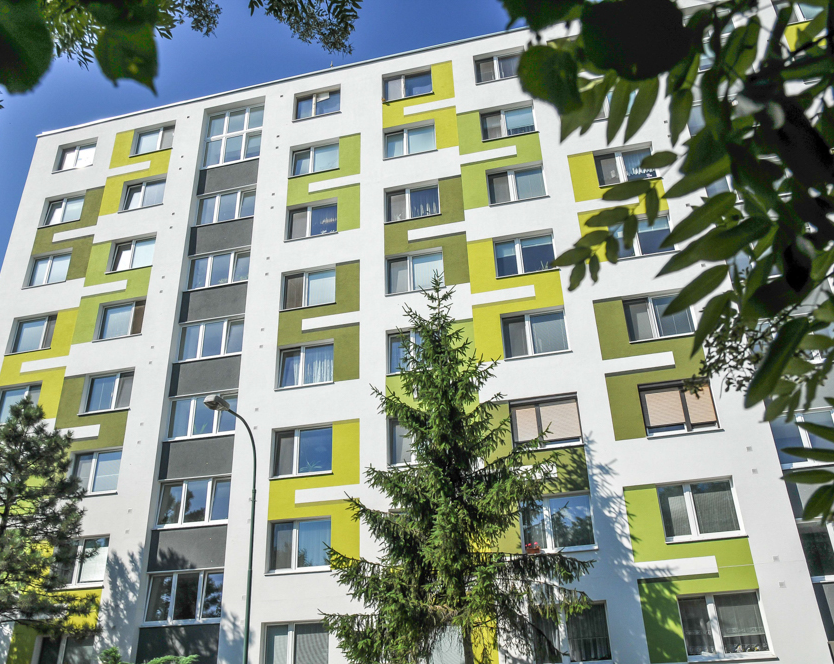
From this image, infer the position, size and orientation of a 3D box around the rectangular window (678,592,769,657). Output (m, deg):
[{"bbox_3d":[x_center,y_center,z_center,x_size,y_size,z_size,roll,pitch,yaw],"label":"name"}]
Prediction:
[{"bbox_3d":[7.305,6.997,15.851,1.902,1.457,0.150,-8,-26,12],"label":"rectangular window"}]

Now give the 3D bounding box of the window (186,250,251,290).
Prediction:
[{"bbox_3d":[-7.235,-2.316,24.410,2.480,1.409,0.198,-8,-26,12],"label":"window"}]

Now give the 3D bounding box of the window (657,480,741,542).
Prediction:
[{"bbox_3d":[7.211,4.563,17.028,1.904,1.487,0.150,-8,-26,12],"label":"window"}]

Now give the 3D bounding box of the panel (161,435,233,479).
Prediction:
[{"bbox_3d":[-7.001,4.000,21.344,2.620,1.250,0.140,-8,-26,12],"label":"panel"}]

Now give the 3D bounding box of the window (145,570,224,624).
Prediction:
[{"bbox_3d":[-6.832,7.763,19.508,2.580,1.470,0.160,-8,-26,12],"label":"window"}]

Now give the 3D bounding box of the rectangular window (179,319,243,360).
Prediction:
[{"bbox_3d":[-7.138,0.206,23.164,2.580,1.470,0.160,-8,-26,12],"label":"rectangular window"}]

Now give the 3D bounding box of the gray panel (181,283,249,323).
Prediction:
[{"bbox_3d":[-7.205,-1.038,23.781,2.620,1.250,0.140,-8,-26,12],"label":"gray panel"}]

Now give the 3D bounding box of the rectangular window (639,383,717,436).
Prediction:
[{"bbox_3d":[7.153,2.093,18.212,1.906,1.524,0.150,-8,-26,12],"label":"rectangular window"}]

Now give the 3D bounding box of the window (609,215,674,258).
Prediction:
[{"bbox_3d":[6.934,-2.903,20.768,1.782,1.407,0.160,-8,-26,12],"label":"window"}]

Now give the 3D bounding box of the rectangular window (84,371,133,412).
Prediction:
[{"bbox_3d":[-10.680,2.097,23.074,1.980,1.529,0.150,-8,-26,12],"label":"rectangular window"}]

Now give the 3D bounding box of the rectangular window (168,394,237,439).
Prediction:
[{"bbox_3d":[-7.036,2.725,21.945,2.580,1.470,0.160,-8,-26,12],"label":"rectangular window"}]

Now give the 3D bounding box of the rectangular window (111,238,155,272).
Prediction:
[{"bbox_3d":[-10.837,-2.946,25.626,1.873,1.407,0.160,-8,-26,12],"label":"rectangular window"}]

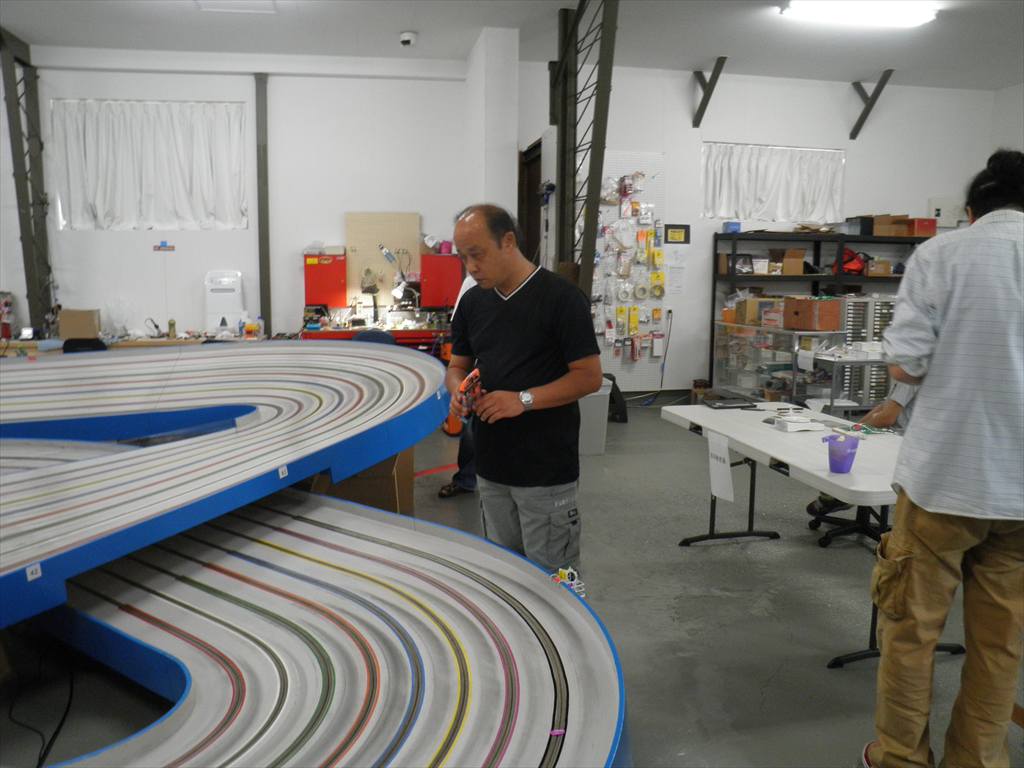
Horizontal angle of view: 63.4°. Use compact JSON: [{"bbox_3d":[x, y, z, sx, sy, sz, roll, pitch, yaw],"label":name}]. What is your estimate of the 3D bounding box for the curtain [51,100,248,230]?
[{"bbox_3d":[-3.468,-2.098,7.982,1.800,1.210,0.090,0,8,-4],"label":"curtain"}]

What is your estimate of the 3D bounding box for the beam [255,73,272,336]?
[{"bbox_3d":[-2.371,-1.306,7.999,0.110,3.240,0.100,-1,8,-9],"label":"beam"}]

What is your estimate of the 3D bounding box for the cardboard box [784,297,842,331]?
[{"bbox_3d":[2.502,-0.579,6.896,0.290,0.256,0.340,-4,9,-30],"label":"cardboard box"}]

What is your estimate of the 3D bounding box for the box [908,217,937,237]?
[{"bbox_3d":[4.406,-1.689,9.011,0.271,0.189,0.300,-1,8,-12],"label":"box"}]

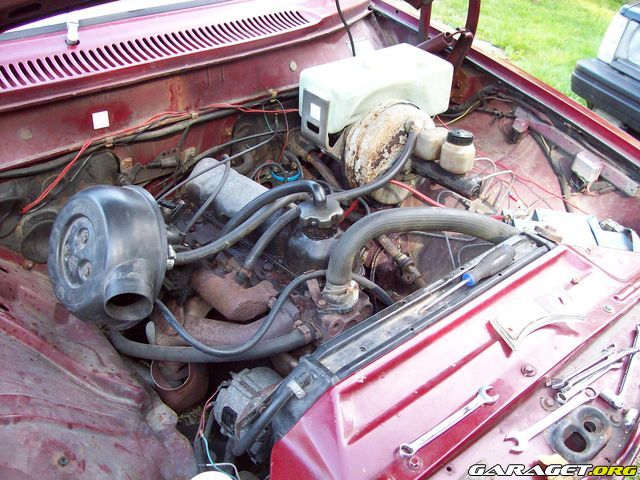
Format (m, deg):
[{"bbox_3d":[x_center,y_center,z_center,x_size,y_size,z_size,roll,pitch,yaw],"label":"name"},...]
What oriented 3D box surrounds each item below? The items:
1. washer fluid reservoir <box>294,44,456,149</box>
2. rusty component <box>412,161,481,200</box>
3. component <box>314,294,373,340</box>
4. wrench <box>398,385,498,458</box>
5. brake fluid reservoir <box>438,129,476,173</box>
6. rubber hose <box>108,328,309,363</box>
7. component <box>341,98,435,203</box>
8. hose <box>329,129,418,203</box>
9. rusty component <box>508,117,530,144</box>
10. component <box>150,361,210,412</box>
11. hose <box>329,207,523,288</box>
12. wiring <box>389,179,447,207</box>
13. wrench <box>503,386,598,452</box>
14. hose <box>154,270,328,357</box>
[{"bbox_3d":[0.118,-0.321,1.440,0.300,0.120,0.150,-21,42,-31],"label":"washer fluid reservoir"},{"bbox_3d":[0.237,-0.115,1.235,0.042,0.042,0.150,-25,37,-29],"label":"rusty component"},{"bbox_3d":[0.035,0.116,1.000,0.075,0.050,0.060,-25,44,-29],"label":"component"},{"bbox_3d":[0.163,0.226,0.825,0.170,0.010,0.030,-20,44,-29],"label":"wrench"},{"bbox_3d":[0.248,-0.160,1.200,0.061,0.068,0.061,0,37,0],"label":"brake fluid reservoir"},{"bbox_3d":[-0.173,0.165,1.030,0.300,0.050,0.050,3,37,4],"label":"rubber hose"},{"bbox_3d":[0.155,-0.175,1.384,0.210,0.210,0.110,-24,43,-33],"label":"component"},{"bbox_3d":[0.100,-0.132,1.216,0.250,0.095,0.050,-24,43,-33],"label":"hose"},{"bbox_3d":[0.450,-0.244,1.500,0.040,0.048,0.040,-24,43,-33],"label":"rusty component"},{"bbox_3d":[-0.231,0.242,1.100,0.090,0.080,0.080,-12,39,-15],"label":"component"},{"bbox_3d":[0.159,0.010,1.015,0.315,0.110,0.060,-14,40,-18],"label":"hose"},{"bbox_3d":[0.184,-0.088,1.260,0.145,0.025,0.030,31,44,34],"label":"wiring"},{"bbox_3d":[0.284,0.216,0.815,0.150,0.011,0.028,-21,42,-25],"label":"wrench"},{"bbox_3d":[-0.121,0.110,0.985,0.250,0.090,0.055,-8,38,-10],"label":"hose"}]

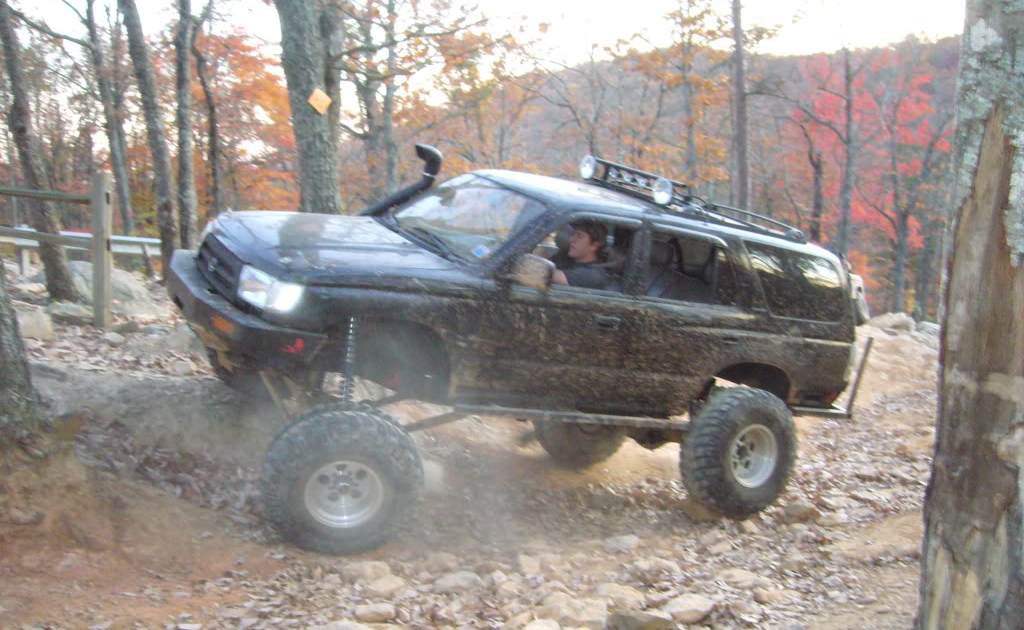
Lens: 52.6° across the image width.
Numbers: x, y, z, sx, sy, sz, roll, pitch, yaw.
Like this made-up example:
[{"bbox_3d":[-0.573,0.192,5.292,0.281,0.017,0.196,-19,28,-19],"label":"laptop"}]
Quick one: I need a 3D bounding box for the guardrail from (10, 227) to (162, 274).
[{"bbox_3d":[-6.886,-1.034,16.600,2.600,0.720,0.280,5,3,-5],"label":"guardrail"}]

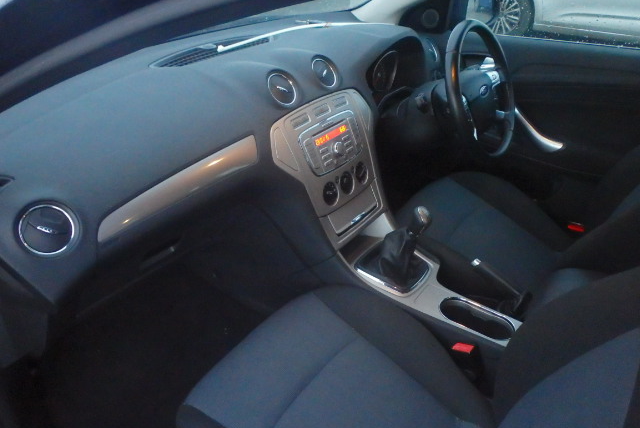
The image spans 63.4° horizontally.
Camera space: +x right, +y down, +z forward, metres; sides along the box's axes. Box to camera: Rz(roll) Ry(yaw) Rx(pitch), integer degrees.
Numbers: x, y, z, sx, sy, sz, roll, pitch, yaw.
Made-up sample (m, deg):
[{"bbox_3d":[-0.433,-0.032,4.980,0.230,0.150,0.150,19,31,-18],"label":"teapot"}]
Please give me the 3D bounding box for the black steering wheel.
[{"bbox_3d":[0.425,-0.327,1.383,0.090,0.376,0.376,-5,21,43],"label":"black steering wheel"}]

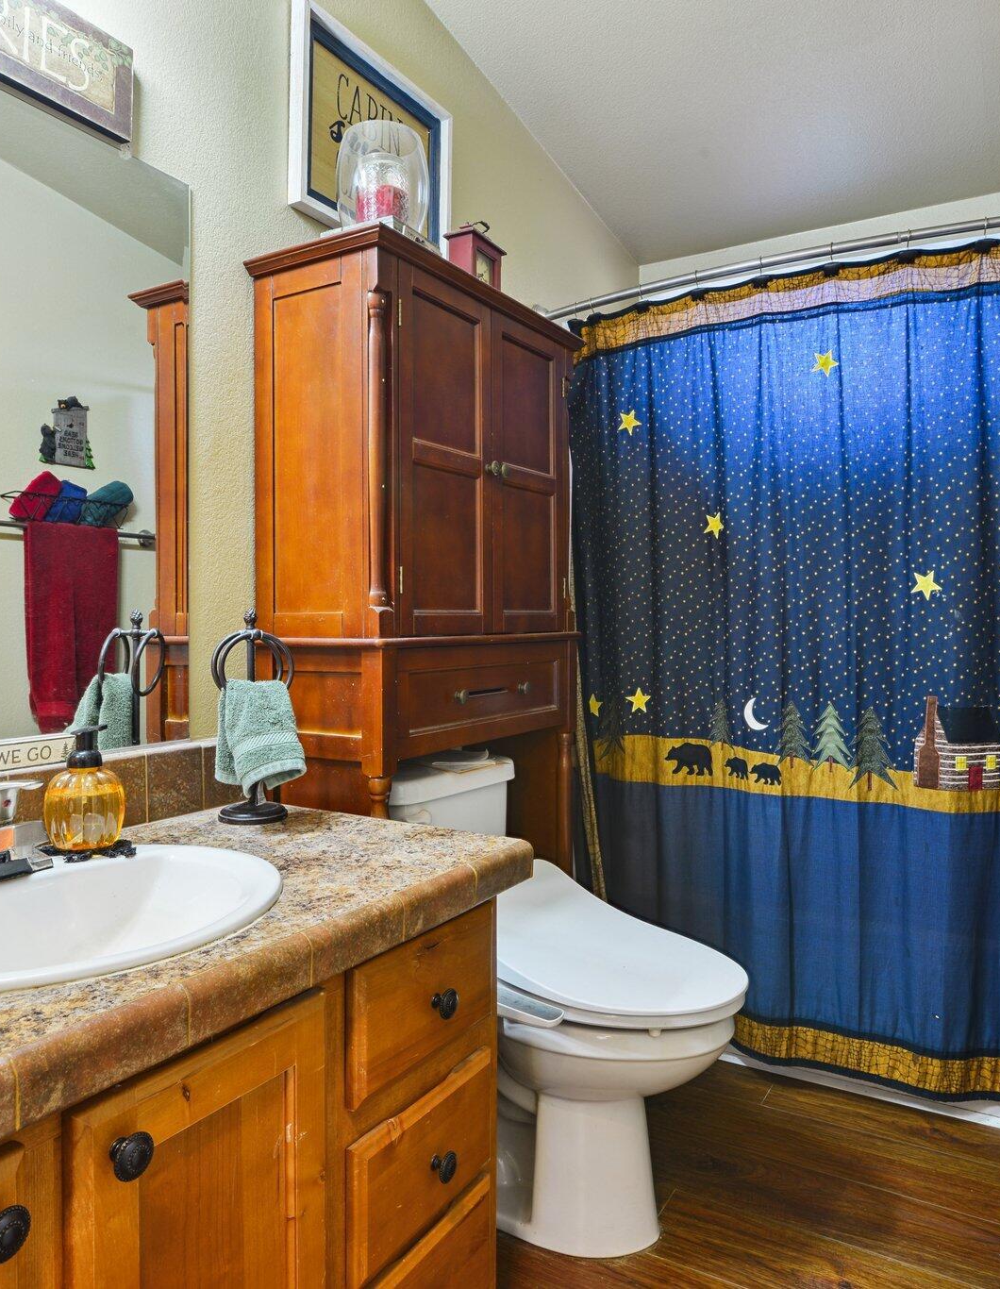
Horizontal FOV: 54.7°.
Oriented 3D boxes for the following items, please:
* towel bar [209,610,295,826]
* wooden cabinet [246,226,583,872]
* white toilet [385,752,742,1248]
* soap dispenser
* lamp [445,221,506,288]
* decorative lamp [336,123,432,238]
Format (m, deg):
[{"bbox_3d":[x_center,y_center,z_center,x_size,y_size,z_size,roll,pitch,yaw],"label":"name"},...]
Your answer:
[{"bbox_3d":[-0.377,0.109,1.471,0.112,0.320,0.104,-1,2,-35],"label":"towel bar"},{"bbox_3d":[-0.124,0.172,1.866,0.286,1.630,0.705,1,2,31],"label":"wooden cabinet"},{"bbox_3d":[0.073,0.629,1.737,0.732,0.725,0.418,1,2,31],"label":"white toilet"},{"bbox_3d":[-0.526,0.185,1.226,0.100,0.158,0.100,1,2,31],"label":"soap dispenser"},{"bbox_3d":[-0.047,-0.734,1.881,0.063,0.180,0.125,1,2,31],"label":"lamp"},{"bbox_3d":[-0.202,-0.766,1.647,0.155,0.199,0.155,0,2,0],"label":"decorative lamp"}]

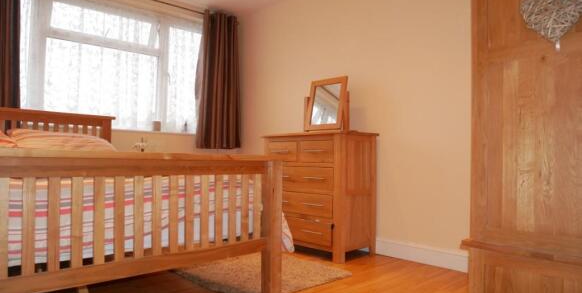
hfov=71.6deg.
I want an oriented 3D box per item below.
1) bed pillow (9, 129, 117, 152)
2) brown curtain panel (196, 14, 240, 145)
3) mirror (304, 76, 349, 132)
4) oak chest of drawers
[{"bbox_3d":[-1.671,0.008,2.996,0.727,0.249,0.436,2,-2,-44],"label":"bed pillow"},{"bbox_3d":[-0.748,-0.677,4.218,0.505,1.408,0.138,2,-2,-44],"label":"brown curtain panel"},{"bbox_3d":[0.284,-0.325,3.333,0.153,0.451,0.421,2,-2,-44],"label":"mirror"},{"bbox_3d":[0.217,0.372,3.334,0.467,0.945,0.884,2,-2,-44],"label":"oak chest of drawers"}]

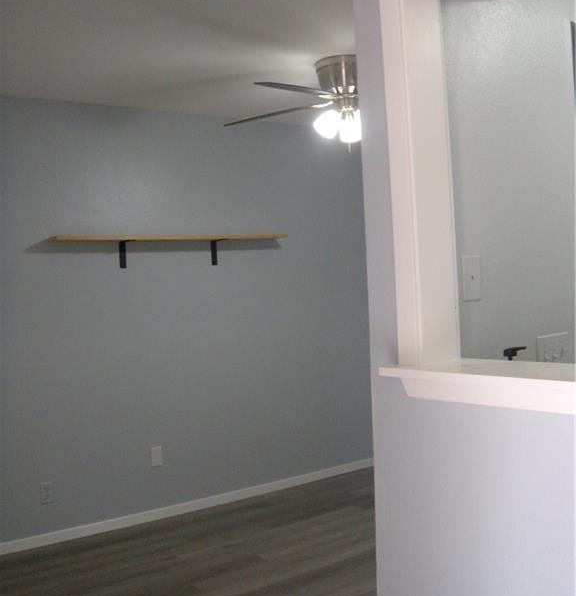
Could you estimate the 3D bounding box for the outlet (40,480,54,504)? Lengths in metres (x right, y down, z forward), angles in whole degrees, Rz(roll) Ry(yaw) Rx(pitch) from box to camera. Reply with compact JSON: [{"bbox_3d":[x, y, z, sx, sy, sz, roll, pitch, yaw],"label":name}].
[{"bbox_3d":[-1.324,1.075,4.273,0.070,0.115,0.008,-4,1,-37],"label":"outlet"}]

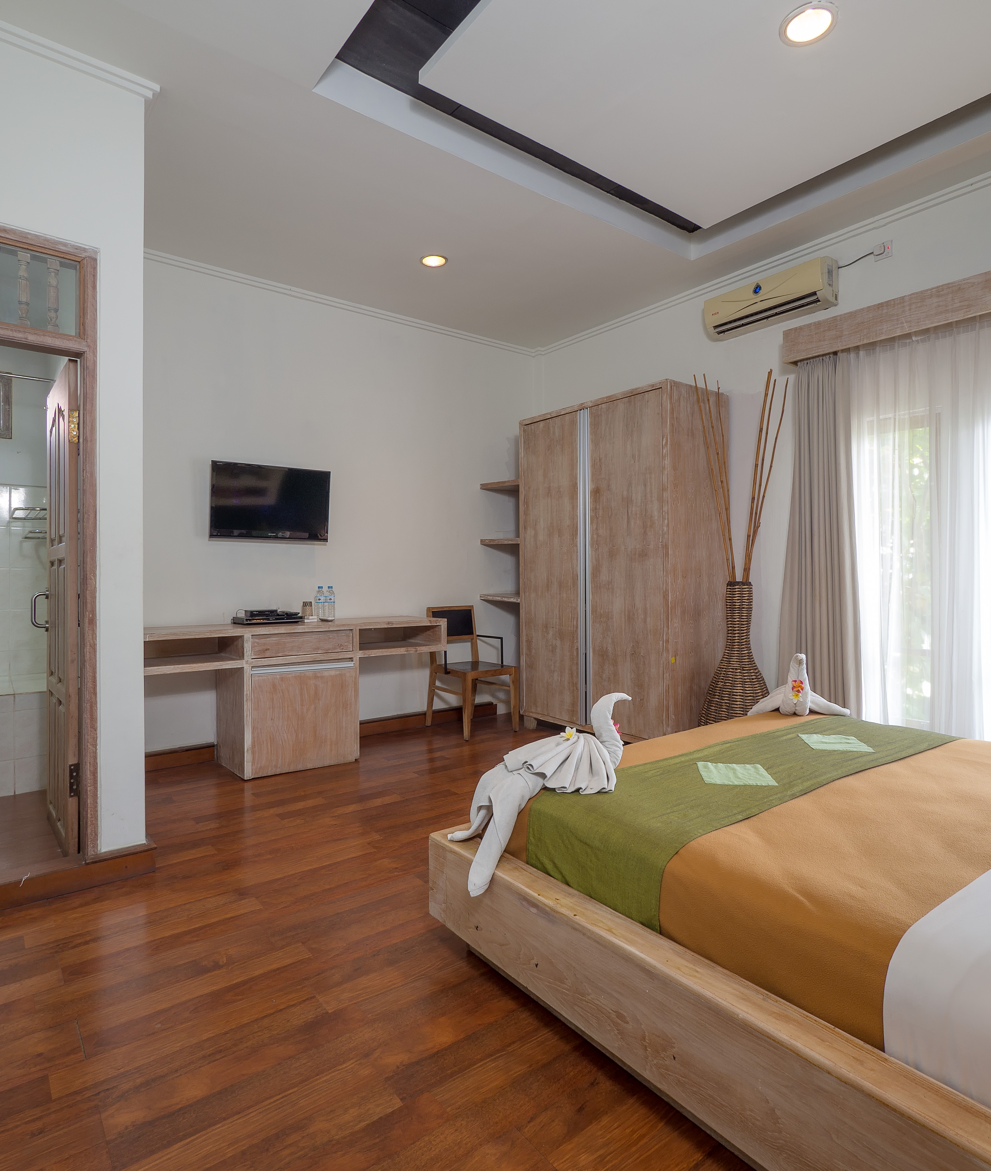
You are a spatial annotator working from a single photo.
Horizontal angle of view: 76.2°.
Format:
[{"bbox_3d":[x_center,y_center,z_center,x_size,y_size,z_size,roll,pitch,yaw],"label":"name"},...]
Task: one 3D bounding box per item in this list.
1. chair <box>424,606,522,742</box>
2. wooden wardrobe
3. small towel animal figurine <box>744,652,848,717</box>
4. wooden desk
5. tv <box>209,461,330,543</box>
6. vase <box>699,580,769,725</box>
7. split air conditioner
[{"bbox_3d":[-0.186,0.620,4.712,0.506,0.899,0.570,0,1,-38],"label":"chair"},{"bbox_3d":[0.825,-0.046,4.324,0.609,2.271,1.297,0,1,-38],"label":"wooden wardrobe"},{"bbox_3d":[1.430,0.466,2.978,0.442,0.275,0.305,1,1,26],"label":"small towel animal figurine"},{"bbox_3d":[-1.256,0.648,3.870,1.941,0.843,0.514,0,1,-38],"label":"wooden desk"},{"bbox_3d":[-1.385,-0.508,3.939,0.727,0.466,0.069,0,5,-38],"label":"tv"},{"bbox_3d":[1.345,0.539,3.523,0.472,1.140,0.472,0,1,-38],"label":"vase"},{"bbox_3d":[1.579,-1.641,3.685,0.189,0.260,0.747,0,1,-38],"label":"split air conditioner"}]

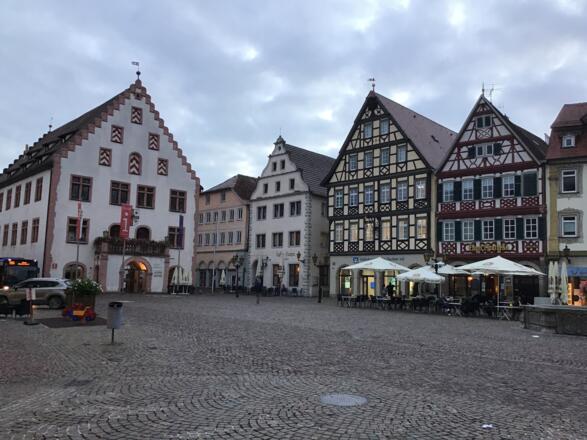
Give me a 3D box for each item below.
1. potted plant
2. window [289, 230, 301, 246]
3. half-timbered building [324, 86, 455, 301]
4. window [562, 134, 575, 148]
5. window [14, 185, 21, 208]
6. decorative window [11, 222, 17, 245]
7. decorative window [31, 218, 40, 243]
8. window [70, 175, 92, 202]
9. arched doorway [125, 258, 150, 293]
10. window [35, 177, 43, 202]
[{"bbox_3d":[-10.050,3.532,25.153,1.600,1.380,1.450,4,-6,-17],"label":"potted plant"},{"bbox_3d":[0.179,1.847,50.873,0.200,1.447,1.624,7,-8,-39],"label":"window"},{"bbox_3d":[12.095,-1.601,48.601,14.500,17.719,12.931,7,-8,-38],"label":"half-timbered building"},{"bbox_3d":[18.743,-5.347,35.826,0.720,0.860,0.300,-5,-9,42],"label":"window"},{"bbox_3d":[-28.980,-2.465,55.444,0.250,2.410,1.803,8,-9,-42],"label":"window"},{"bbox_3d":[-26.759,1.204,50.467,0.200,2.162,1.402,8,-8,-43],"label":"decorative window"},{"bbox_3d":[-24.429,1.006,49.913,0.250,2.375,1.992,8,-9,-42],"label":"decorative window"},{"bbox_3d":[-20.613,-3.050,51.140,1.868,2.482,0.250,7,-9,-42],"label":"window"},{"bbox_3d":[-15.642,5.589,52.767,2.352,3.333,0.500,7,-9,-42],"label":"arched doorway"},{"bbox_3d":[-22.449,-2.703,46.471,0.200,2.153,1.488,8,-8,-43],"label":"window"}]

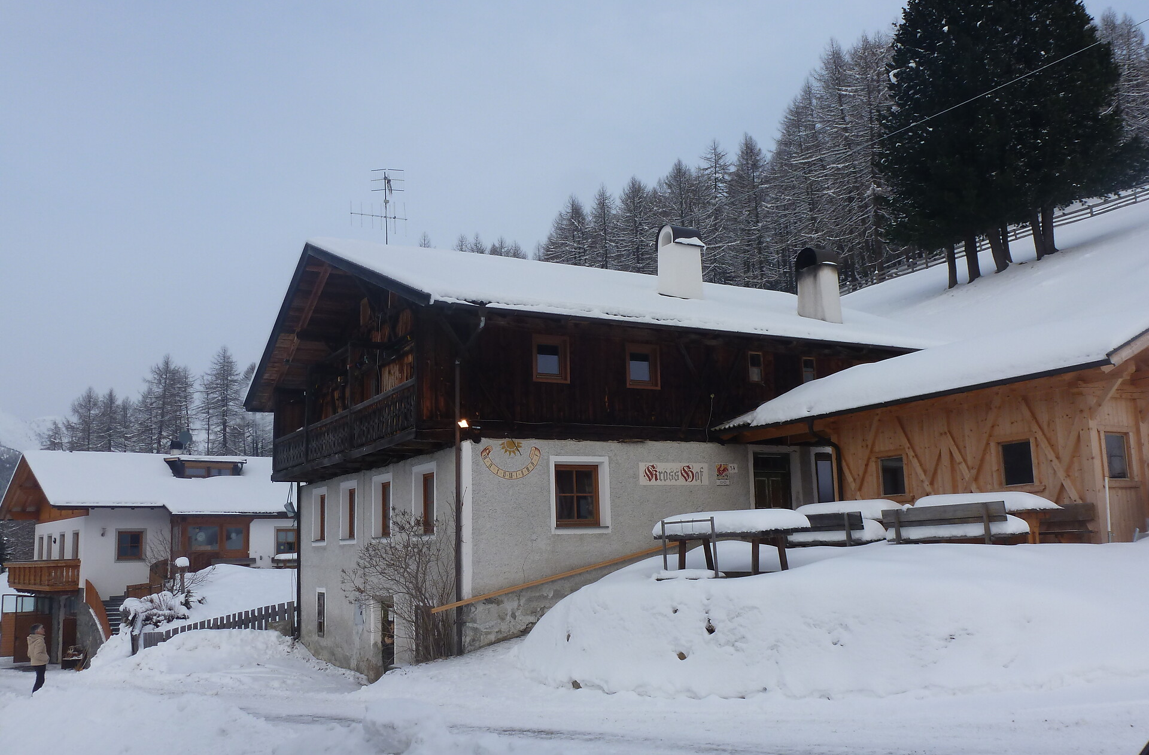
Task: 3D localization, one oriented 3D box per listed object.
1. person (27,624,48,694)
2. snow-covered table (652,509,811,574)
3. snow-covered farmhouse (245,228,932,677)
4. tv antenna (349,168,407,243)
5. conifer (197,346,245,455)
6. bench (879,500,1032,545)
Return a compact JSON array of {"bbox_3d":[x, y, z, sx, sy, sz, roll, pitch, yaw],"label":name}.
[{"bbox_3d":[-11.742,6.259,21.800,0.470,1.720,0.520,2,-10,-22],"label":"person"},{"bbox_3d":[2.091,2.250,13.183,0.850,0.960,2.300,4,-11,-29],"label":"snow-covered table"},{"bbox_3d":[0.474,1.789,24.477,13.900,9.750,13.900,4,-11,-29],"label":"snow-covered farmhouse"},{"bbox_3d":[-4.489,-3.950,23.000,1.330,1.750,1.000,3,-10,-25],"label":"tv antenna"},{"bbox_3d":[-26.537,4.631,75.000,4.200,15.500,4.200,1,-10,-17],"label":"conifer"},{"bbox_3d":[5.360,2.250,14.083,0.580,0.880,2.200,4,-11,-29],"label":"bench"}]

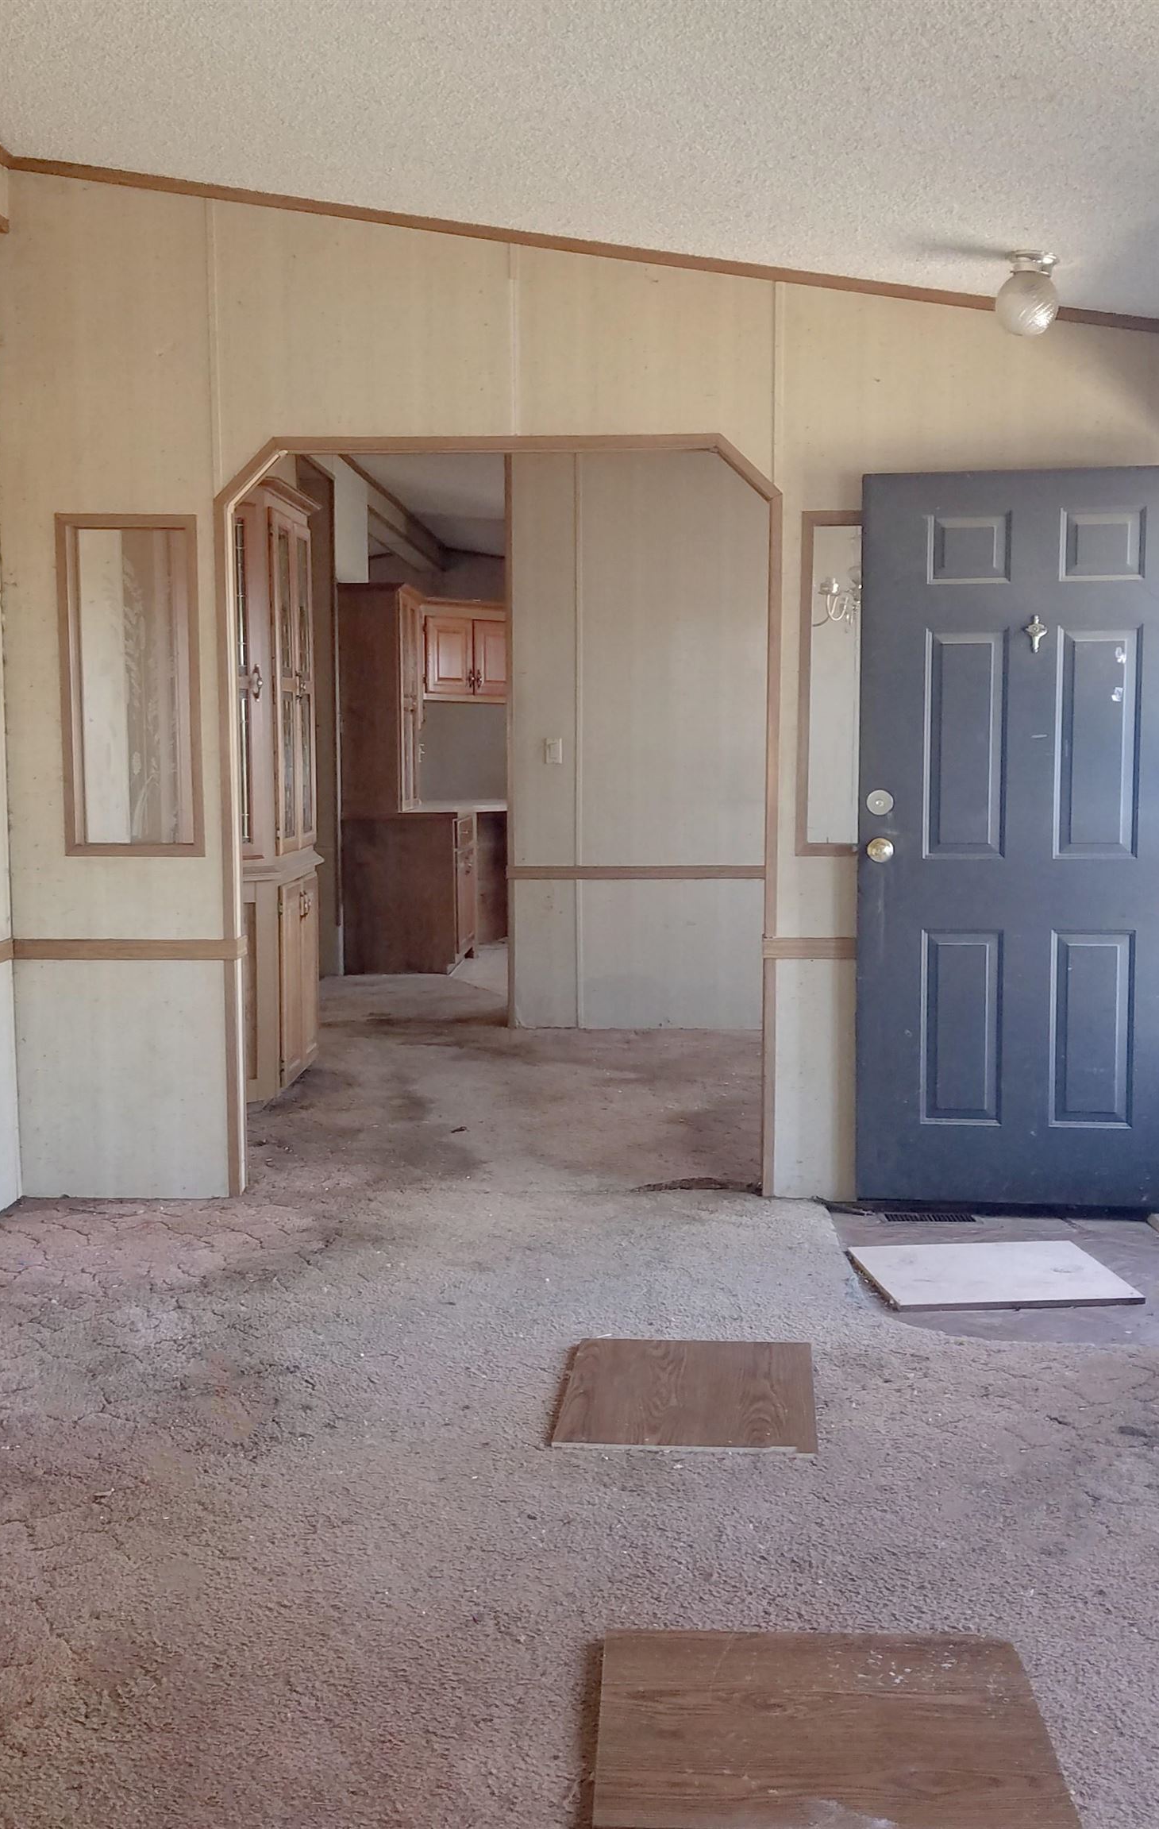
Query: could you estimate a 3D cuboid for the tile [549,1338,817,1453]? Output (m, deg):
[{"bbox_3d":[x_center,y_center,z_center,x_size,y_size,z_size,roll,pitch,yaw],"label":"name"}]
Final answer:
[{"bbox_3d":[0.226,0.971,3.710,0.497,0.016,0.598,0,5,5],"label":"tile"}]

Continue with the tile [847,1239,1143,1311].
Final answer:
[{"bbox_3d":[1.020,0.898,4.555,0.591,0.016,0.496,-1,5,-5],"label":"tile"}]

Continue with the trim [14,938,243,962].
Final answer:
[{"bbox_3d":[-1.302,0.104,5.273,0.669,0.059,0.025,0,5,2],"label":"trim"}]

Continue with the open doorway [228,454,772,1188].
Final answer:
[{"bbox_3d":[-0.230,-0.255,5.246,1.574,2.172,0.120,0,5,2],"label":"open doorway"}]

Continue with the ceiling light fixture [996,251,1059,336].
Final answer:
[{"bbox_3d":[1.117,-1.544,4.584,0.158,0.200,0.158,8,6,1],"label":"ceiling light fixture"}]

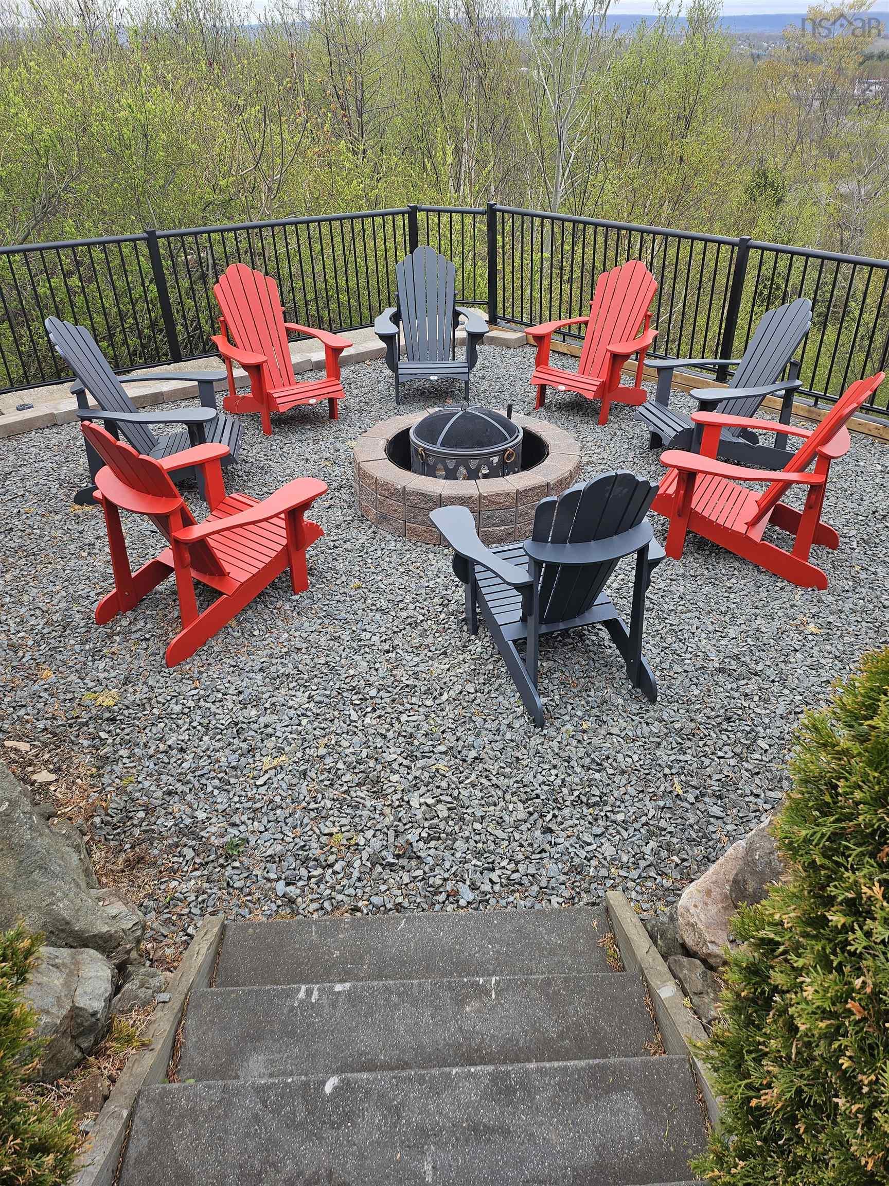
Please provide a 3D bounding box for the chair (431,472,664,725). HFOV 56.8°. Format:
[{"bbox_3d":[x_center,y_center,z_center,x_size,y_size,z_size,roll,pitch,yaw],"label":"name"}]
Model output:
[{"bbox_3d":[0.464,-0.188,3.437,0.840,1.030,0.970,-10,34,-15],"label":"chair"}]

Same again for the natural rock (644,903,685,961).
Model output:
[{"bbox_3d":[0.636,0.983,2.388,0.160,0.140,0.180,-1,34,1],"label":"natural rock"}]

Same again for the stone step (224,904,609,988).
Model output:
[{"bbox_3d":[-0.071,1.105,2.361,1.150,0.150,0.340,-2,34,-2],"label":"stone step"}]

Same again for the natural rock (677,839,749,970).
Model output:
[{"bbox_3d":[0.782,0.858,2.288,0.230,0.250,0.300,-1,34,1],"label":"natural rock"}]

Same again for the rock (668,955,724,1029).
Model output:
[{"bbox_3d":[0.663,1.034,2.137,0.160,0.135,0.200,-3,33,-4],"label":"rock"}]

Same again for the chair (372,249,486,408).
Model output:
[{"bbox_3d":[-0.119,-2.095,6.461,0.840,1.030,0.970,-3,33,-4],"label":"chair"}]

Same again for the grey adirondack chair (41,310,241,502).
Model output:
[{"bbox_3d":[-1.738,-1.108,4.859,0.930,1.020,0.800,-5,33,-7],"label":"grey adirondack chair"}]

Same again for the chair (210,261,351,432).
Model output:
[{"bbox_3d":[-1.220,-1.752,5.906,0.840,1.030,0.970,-23,39,-31],"label":"chair"}]

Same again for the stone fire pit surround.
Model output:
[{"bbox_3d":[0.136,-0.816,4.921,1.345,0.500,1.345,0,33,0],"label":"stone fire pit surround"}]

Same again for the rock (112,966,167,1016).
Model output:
[{"bbox_3d":[-0.790,1.028,2.129,0.165,0.120,0.150,0,33,0],"label":"rock"}]

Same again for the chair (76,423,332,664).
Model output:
[{"bbox_3d":[-1.091,-0.404,3.723,0.840,1.030,0.970,22,39,30],"label":"chair"}]

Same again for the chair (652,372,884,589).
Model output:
[{"bbox_3d":[1.605,-0.677,4.196,0.930,1.020,0.800,15,36,23],"label":"chair"}]

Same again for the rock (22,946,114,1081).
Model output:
[{"bbox_3d":[-0.879,0.978,1.913,0.250,0.250,0.270,-1,34,1],"label":"rock"}]

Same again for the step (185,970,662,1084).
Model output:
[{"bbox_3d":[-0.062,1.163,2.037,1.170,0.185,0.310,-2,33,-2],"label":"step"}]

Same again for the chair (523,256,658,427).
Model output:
[{"bbox_3d":[1.148,-1.878,6.134,0.800,1.020,0.930,25,40,34],"label":"chair"}]

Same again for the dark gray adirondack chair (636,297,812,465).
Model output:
[{"bbox_3d":[1.806,-1.349,5.300,0.930,1.020,0.800,-7,33,-10],"label":"dark gray adirondack chair"}]

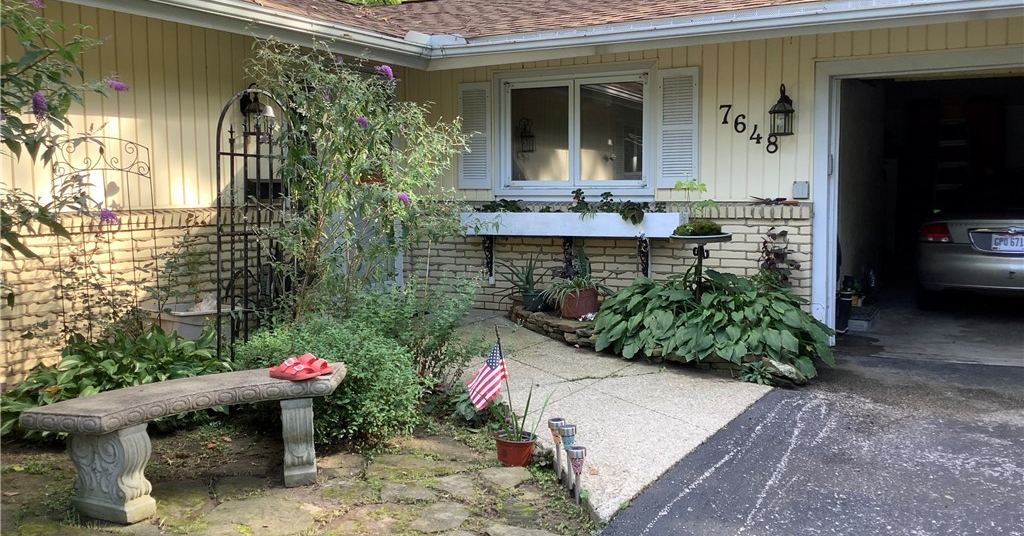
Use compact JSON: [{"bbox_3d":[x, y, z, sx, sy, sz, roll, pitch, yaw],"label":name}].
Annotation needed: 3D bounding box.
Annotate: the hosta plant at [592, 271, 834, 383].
[{"bbox_3d":[1.428,0.317,6.503,1.720,0.580,1.220,2,6,29],"label":"hosta plant"}]

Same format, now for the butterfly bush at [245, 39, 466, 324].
[{"bbox_3d":[-1.030,-0.418,6.036,1.400,2.080,1.250,0,4,0],"label":"butterfly bush"}]

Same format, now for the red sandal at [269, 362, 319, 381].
[{"bbox_3d":[-1.022,0.476,4.298,0.250,0.082,0.098,4,6,45],"label":"red sandal"}]

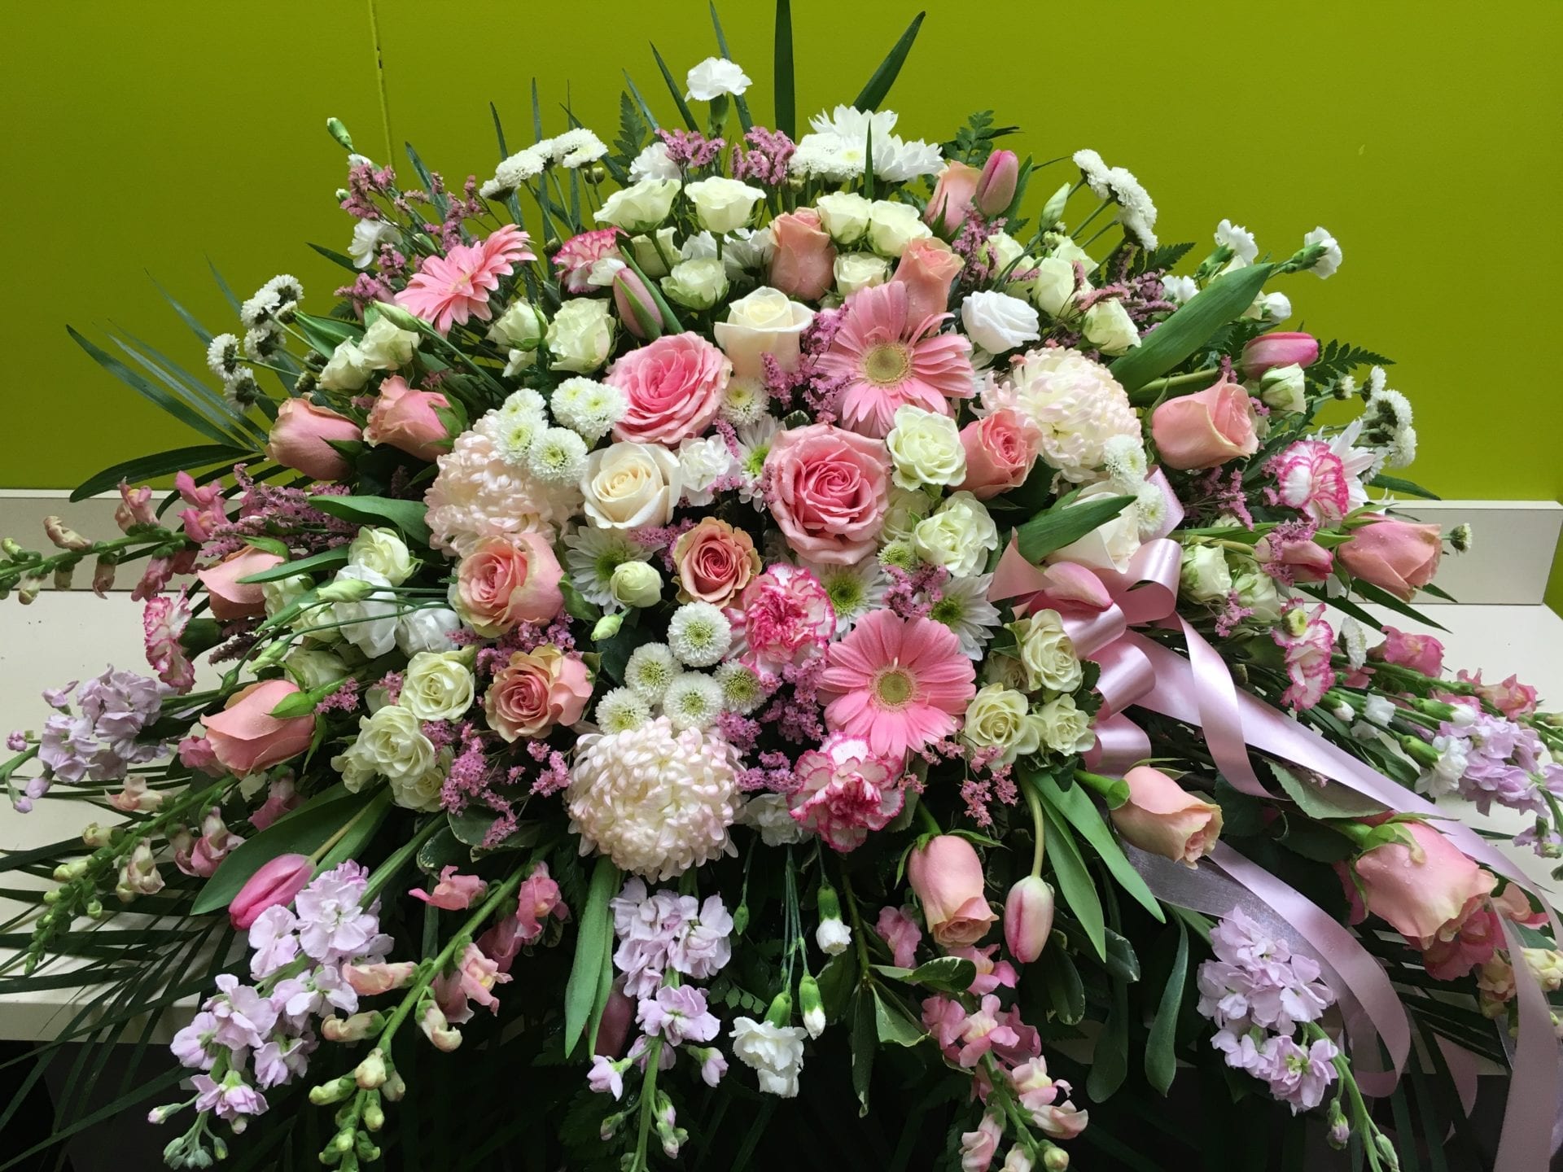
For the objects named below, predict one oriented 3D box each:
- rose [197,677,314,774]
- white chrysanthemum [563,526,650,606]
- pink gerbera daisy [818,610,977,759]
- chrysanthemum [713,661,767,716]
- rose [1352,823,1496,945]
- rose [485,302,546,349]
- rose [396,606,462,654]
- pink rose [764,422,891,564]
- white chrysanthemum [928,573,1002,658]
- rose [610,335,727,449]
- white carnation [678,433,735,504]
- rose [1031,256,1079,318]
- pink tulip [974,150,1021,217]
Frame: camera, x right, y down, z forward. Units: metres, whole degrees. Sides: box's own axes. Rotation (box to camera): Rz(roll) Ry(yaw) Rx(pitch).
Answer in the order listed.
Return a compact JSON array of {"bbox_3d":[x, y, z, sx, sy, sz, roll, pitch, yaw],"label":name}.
[{"bbox_3d":[-0.337,0.092,0.845,0.068,0.058,0.056,-16,0,-24],"label":"rose"},{"bbox_3d":[-0.107,-0.011,0.827,0.058,0.058,0.023,3,-17,10],"label":"white chrysanthemum"},{"bbox_3d":[0.078,0.067,0.875,0.105,0.105,0.031,0,3,0],"label":"pink gerbera daisy"},{"bbox_3d":[-0.025,0.060,0.775,0.032,0.032,0.020,-4,-7,-8],"label":"chrysanthemum"},{"bbox_3d":[0.379,0.175,0.775,0.082,0.064,0.064,33,0,-6],"label":"rose"},{"bbox_3d":[-0.192,-0.190,0.950,0.042,0.036,0.040,-31,21,-4],"label":"rose"},{"bbox_3d":[-0.235,0.030,0.875,0.045,0.035,0.042,-21,28,-15],"label":"rose"},{"bbox_3d":[0.028,-0.055,0.790,0.076,0.084,0.055,-1,-2,-3],"label":"pink rose"},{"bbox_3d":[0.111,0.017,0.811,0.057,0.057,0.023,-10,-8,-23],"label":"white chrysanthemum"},{"bbox_3d":[-0.071,-0.125,0.830,0.076,0.072,0.050,4,-21,9],"label":"rose"},{"bbox_3d":[-0.048,-0.073,0.832,0.040,0.035,0.040,-3,60,-5],"label":"white carnation"},{"bbox_3d":[0.203,-0.222,0.970,0.040,0.043,0.040,-2,21,12],"label":"rose"},{"bbox_3d":[0.164,-0.305,0.995,0.031,0.051,0.031,13,0,0],"label":"pink tulip"}]

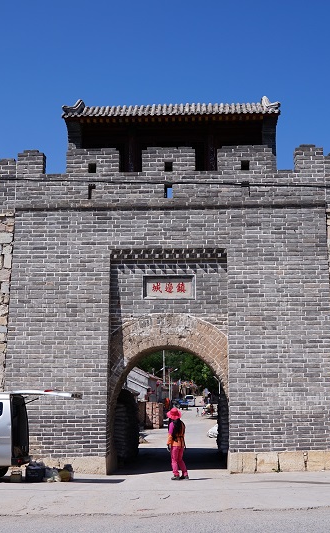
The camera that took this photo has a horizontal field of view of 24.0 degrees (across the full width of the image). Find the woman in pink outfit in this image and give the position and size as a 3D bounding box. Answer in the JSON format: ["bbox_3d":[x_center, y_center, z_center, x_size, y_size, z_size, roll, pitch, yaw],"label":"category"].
[{"bbox_3d":[0.249,3.827,16.791,0.500,1.540,0.360,6,-11,-30],"label":"woman in pink outfit"}]

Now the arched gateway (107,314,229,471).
[{"bbox_3d":[0.123,3.205,19.743,2.950,3.740,2.200,-1,-10,2],"label":"arched gateway"}]

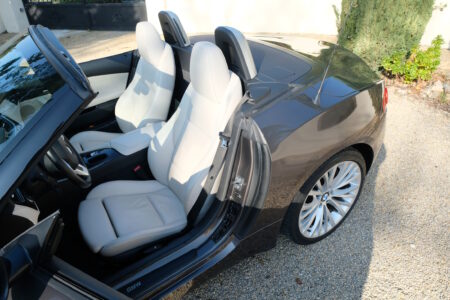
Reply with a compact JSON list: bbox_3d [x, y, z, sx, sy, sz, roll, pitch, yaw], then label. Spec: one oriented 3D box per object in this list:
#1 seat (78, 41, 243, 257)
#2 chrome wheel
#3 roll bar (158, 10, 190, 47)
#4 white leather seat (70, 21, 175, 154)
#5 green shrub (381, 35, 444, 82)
[{"bbox_3d":[-0.353,-0.033,1.488,0.860,0.920,0.515,-19,36,-26],"label":"seat"},{"bbox_3d":[0.554,0.251,1.766,0.505,0.505,0.190,-19,36,-26],"label":"chrome wheel"},{"bbox_3d":[-0.351,-0.821,2.044,0.135,0.230,0.270,-19,36,-26],"label":"roll bar"},{"bbox_3d":[-0.749,-0.358,2.029,0.860,0.920,0.515,-19,36,-26],"label":"white leather seat"},{"bbox_3d":[2.668,-1.320,4.268,0.820,0.580,0.650,17,36,27],"label":"green shrub"}]

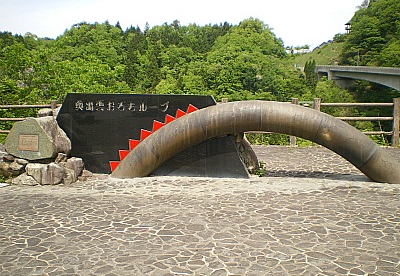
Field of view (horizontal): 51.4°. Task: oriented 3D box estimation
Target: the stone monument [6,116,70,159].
[{"bbox_3d":[-2.609,0.008,6.720,0.840,0.690,0.600,1,8,8],"label":"stone monument"}]

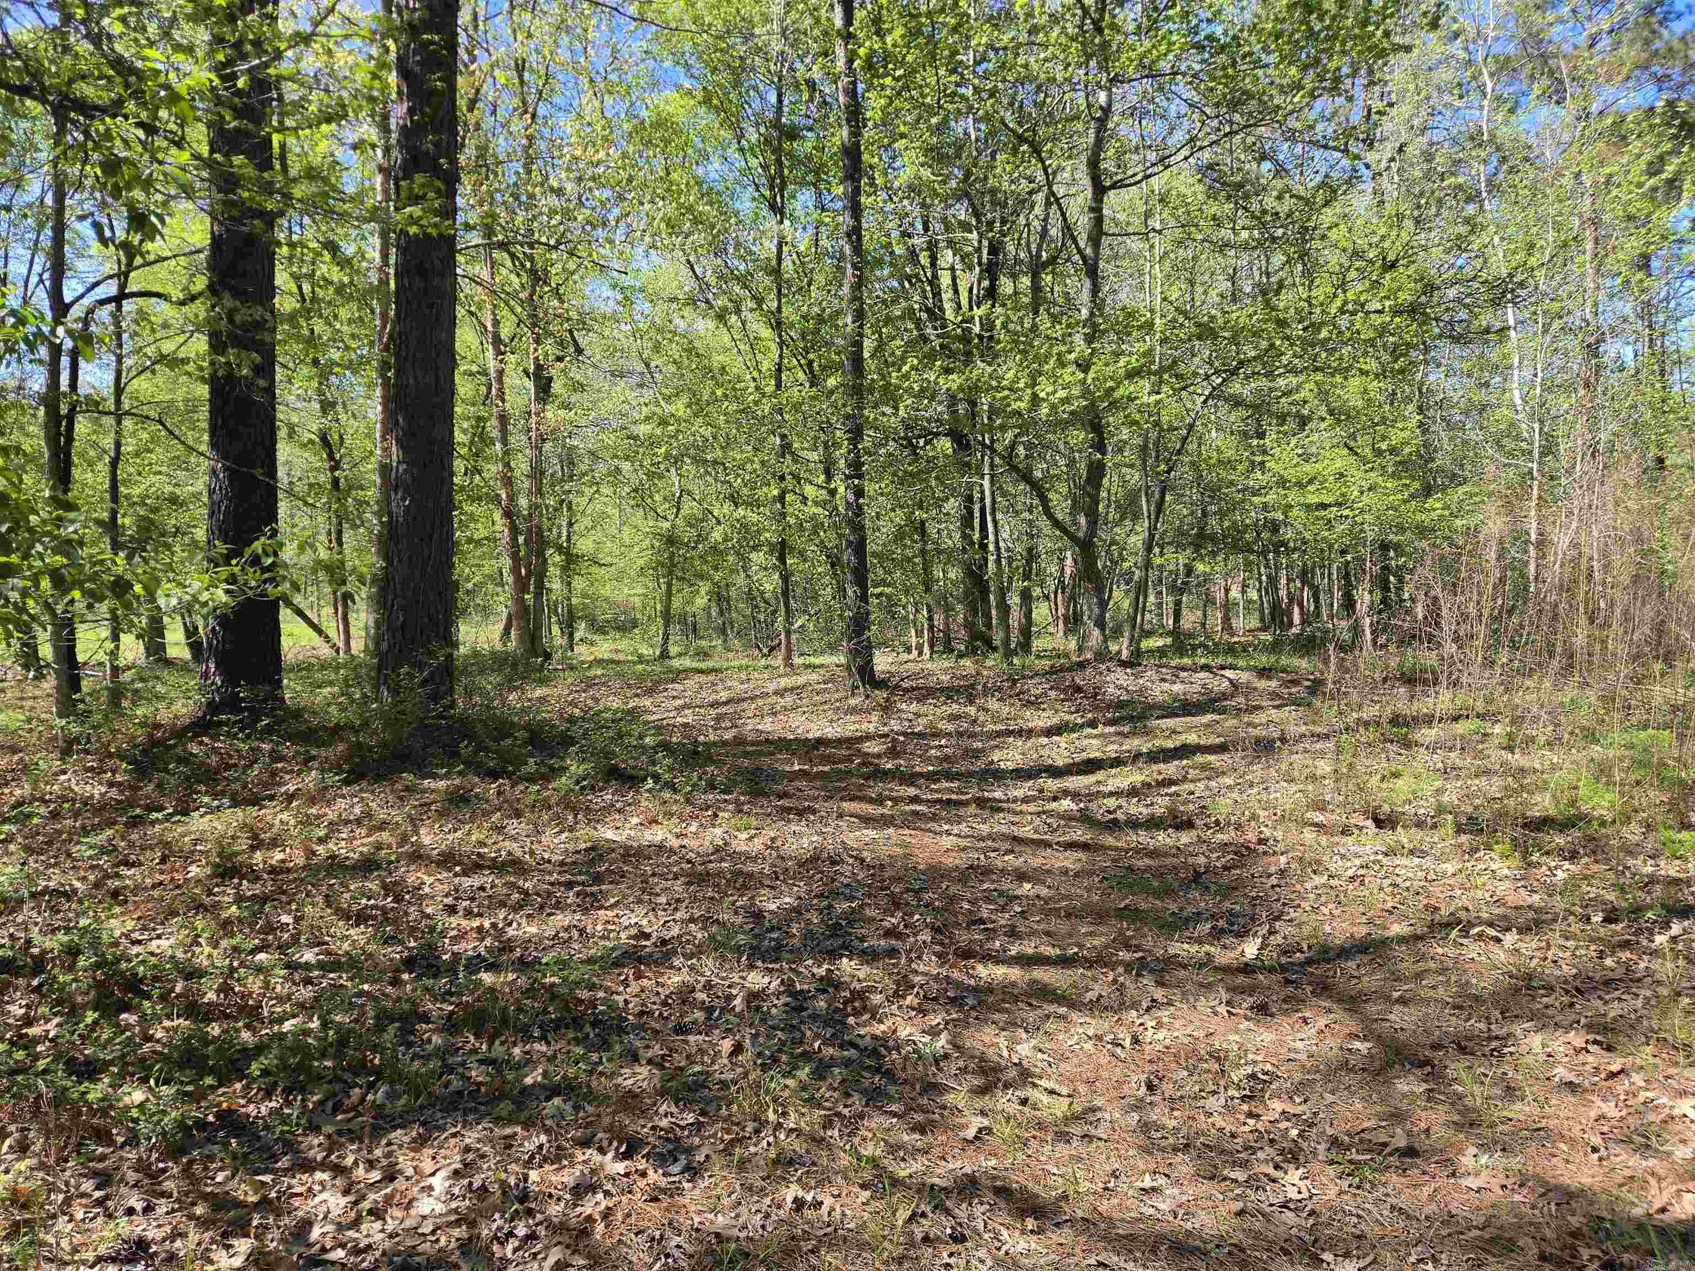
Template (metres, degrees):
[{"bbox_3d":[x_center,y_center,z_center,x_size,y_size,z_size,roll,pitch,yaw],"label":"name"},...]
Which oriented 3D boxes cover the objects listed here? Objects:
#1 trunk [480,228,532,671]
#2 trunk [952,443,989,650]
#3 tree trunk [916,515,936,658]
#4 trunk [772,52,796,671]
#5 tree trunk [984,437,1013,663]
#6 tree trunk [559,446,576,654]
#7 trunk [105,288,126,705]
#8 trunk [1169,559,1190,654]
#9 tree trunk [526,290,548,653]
[{"bbox_3d":[-6.700,-3.699,22.000,0.460,8.380,0.460,-4,0,0],"label":"trunk"},{"bbox_3d":[2.570,-1.837,23.500,0.520,4.380,0.520,-4,0,0],"label":"trunk"},{"bbox_3d":[1.594,-0.992,22.500,0.230,2.860,0.230,-2,0,0],"label":"tree trunk"},{"bbox_3d":[-1.067,-4.624,19.000,0.260,10.430,0.260,0,0,0],"label":"trunk"},{"bbox_3d":[2.657,-1.481,20.000,0.270,4.030,0.270,-4,0,0],"label":"tree trunk"},{"bbox_3d":[-6.078,-1.872,24.500,0.240,4.520,0.240,0,0,0],"label":"tree trunk"},{"bbox_3d":[-8.109,-1.492,12.500,0.160,4.700,0.160,1,0,0],"label":"trunk"},{"bbox_3d":[7.984,-0.698,27.000,0.300,2.210,0.300,7,0,0],"label":"trunk"},{"bbox_3d":[-6.066,-3.091,22.000,0.300,7.040,0.300,-1,0,0],"label":"tree trunk"}]

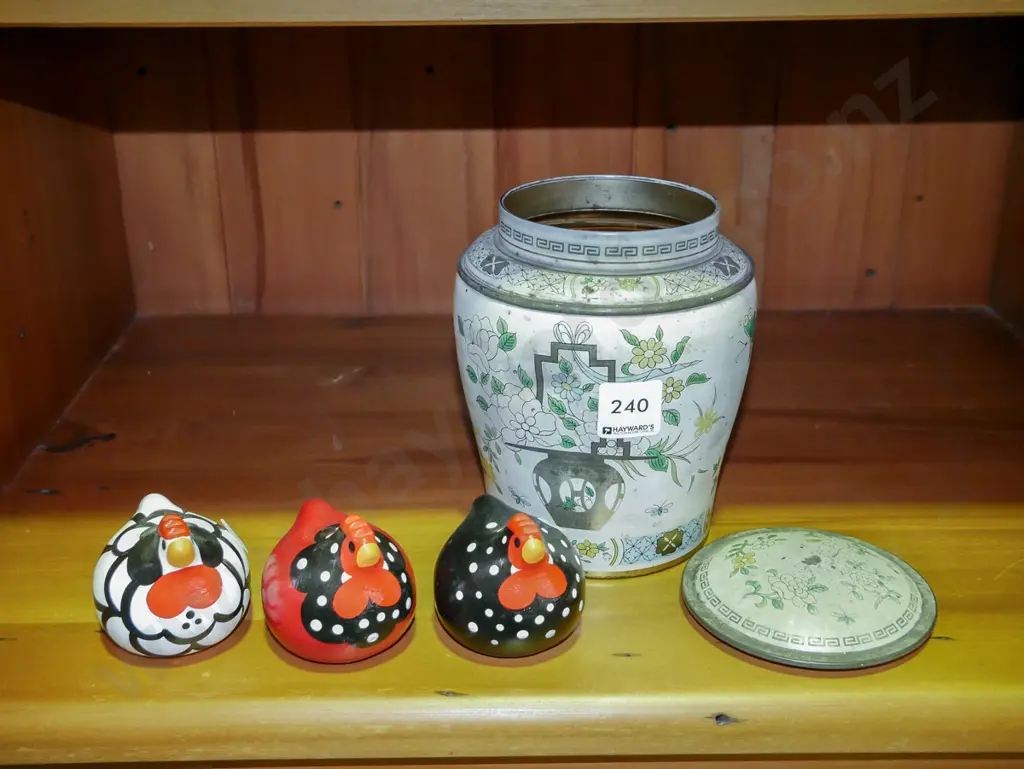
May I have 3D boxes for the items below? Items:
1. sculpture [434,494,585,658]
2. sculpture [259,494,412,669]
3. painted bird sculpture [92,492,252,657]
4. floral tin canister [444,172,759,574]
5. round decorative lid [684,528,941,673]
[{"bbox_3d":[-0.001,0.082,0.515,0.065,0.062,0.067,-14,27,-30],"label":"sculpture"},{"bbox_3d":[-0.075,0.084,0.511,0.065,0.063,0.067,-18,28,-35],"label":"sculpture"},{"bbox_3d":[-0.153,0.088,0.537,0.069,0.069,0.072,-13,27,-27],"label":"painted bird sculpture"},{"bbox_3d":[0.047,-0.009,0.620,0.150,0.177,0.150,0,24,-1],"label":"floral tin canister"},{"bbox_3d":[0.135,0.093,0.542,0.114,0.019,0.114,0,23,0],"label":"round decorative lid"}]

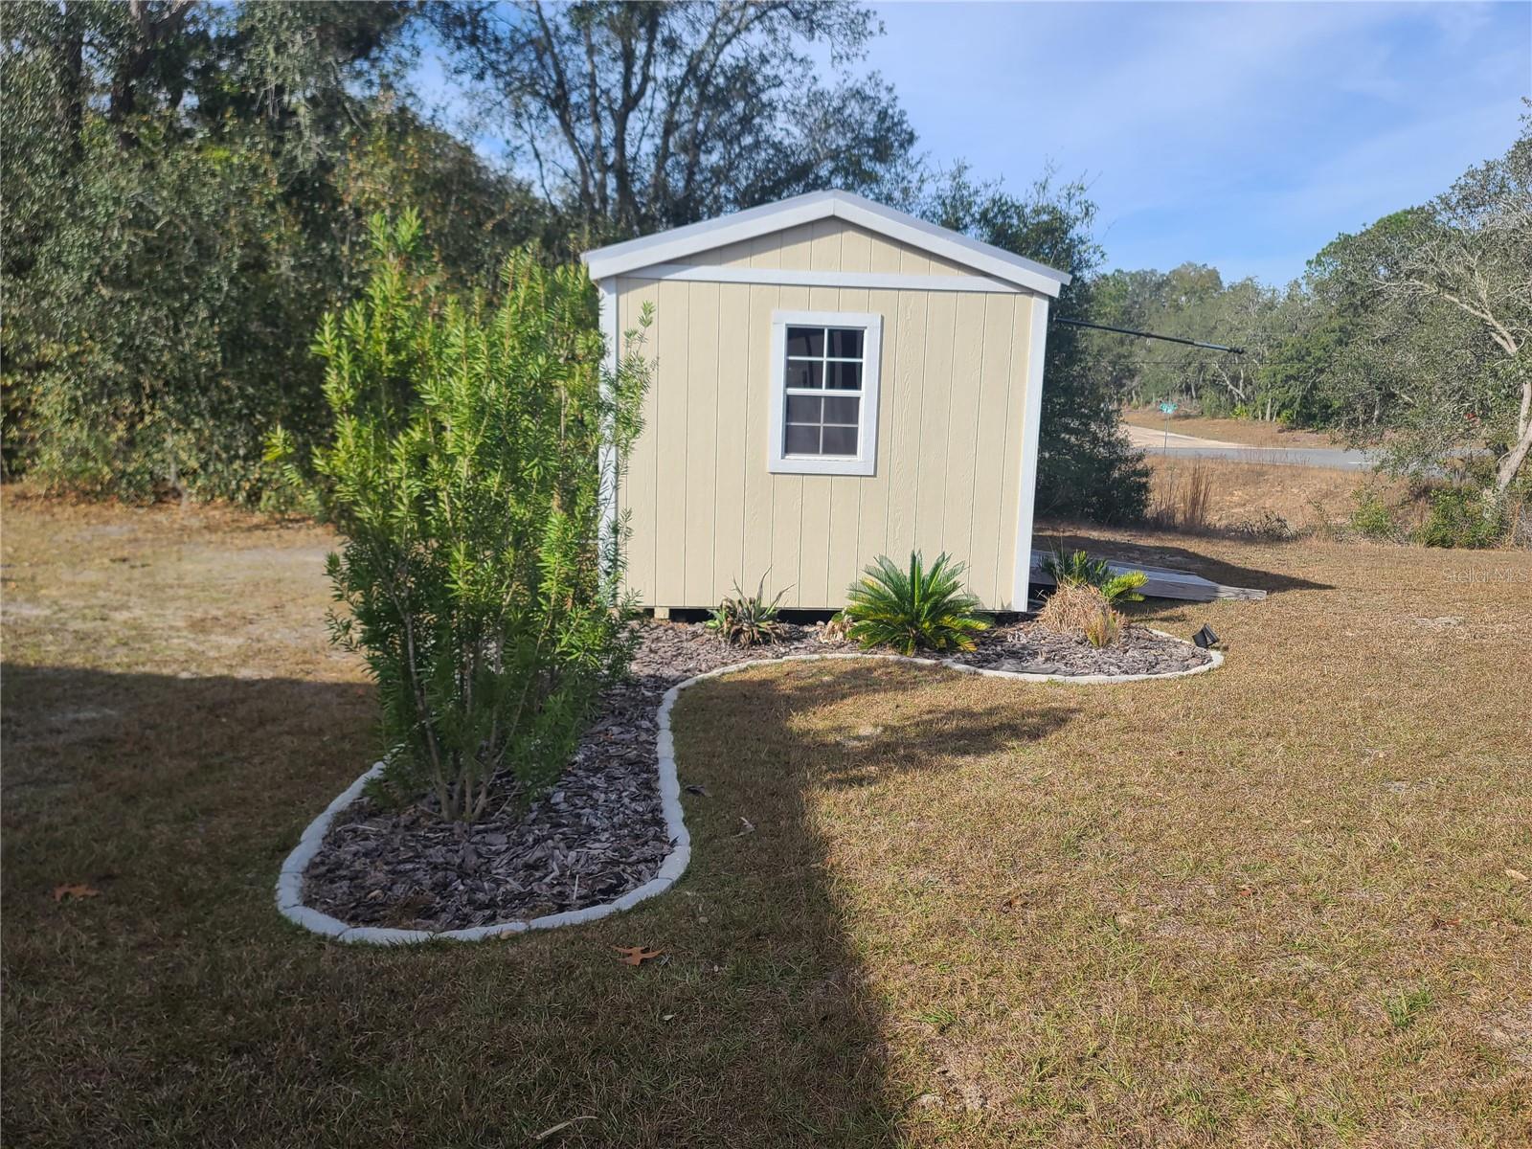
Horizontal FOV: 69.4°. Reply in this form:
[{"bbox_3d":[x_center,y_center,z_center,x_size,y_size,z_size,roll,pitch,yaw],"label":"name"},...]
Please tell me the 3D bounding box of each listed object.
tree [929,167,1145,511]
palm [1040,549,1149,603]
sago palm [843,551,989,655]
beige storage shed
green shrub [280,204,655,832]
[{"bbox_3d":[3.996,-3.333,16.202,3.700,5.300,3.500,1,9,-5],"label":"tree"},{"bbox_3d":[2.436,0.049,8.254,0.850,0.580,0.800,1,9,-5],"label":"palm"},{"bbox_3d":[0.989,0.139,7.289,0.970,0.600,0.930,1,9,-5],"label":"sago palm"},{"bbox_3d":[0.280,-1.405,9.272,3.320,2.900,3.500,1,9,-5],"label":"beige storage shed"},{"bbox_3d":[-1.058,-0.180,3.919,1.320,2.160,1.250,1,9,-5],"label":"green shrub"}]

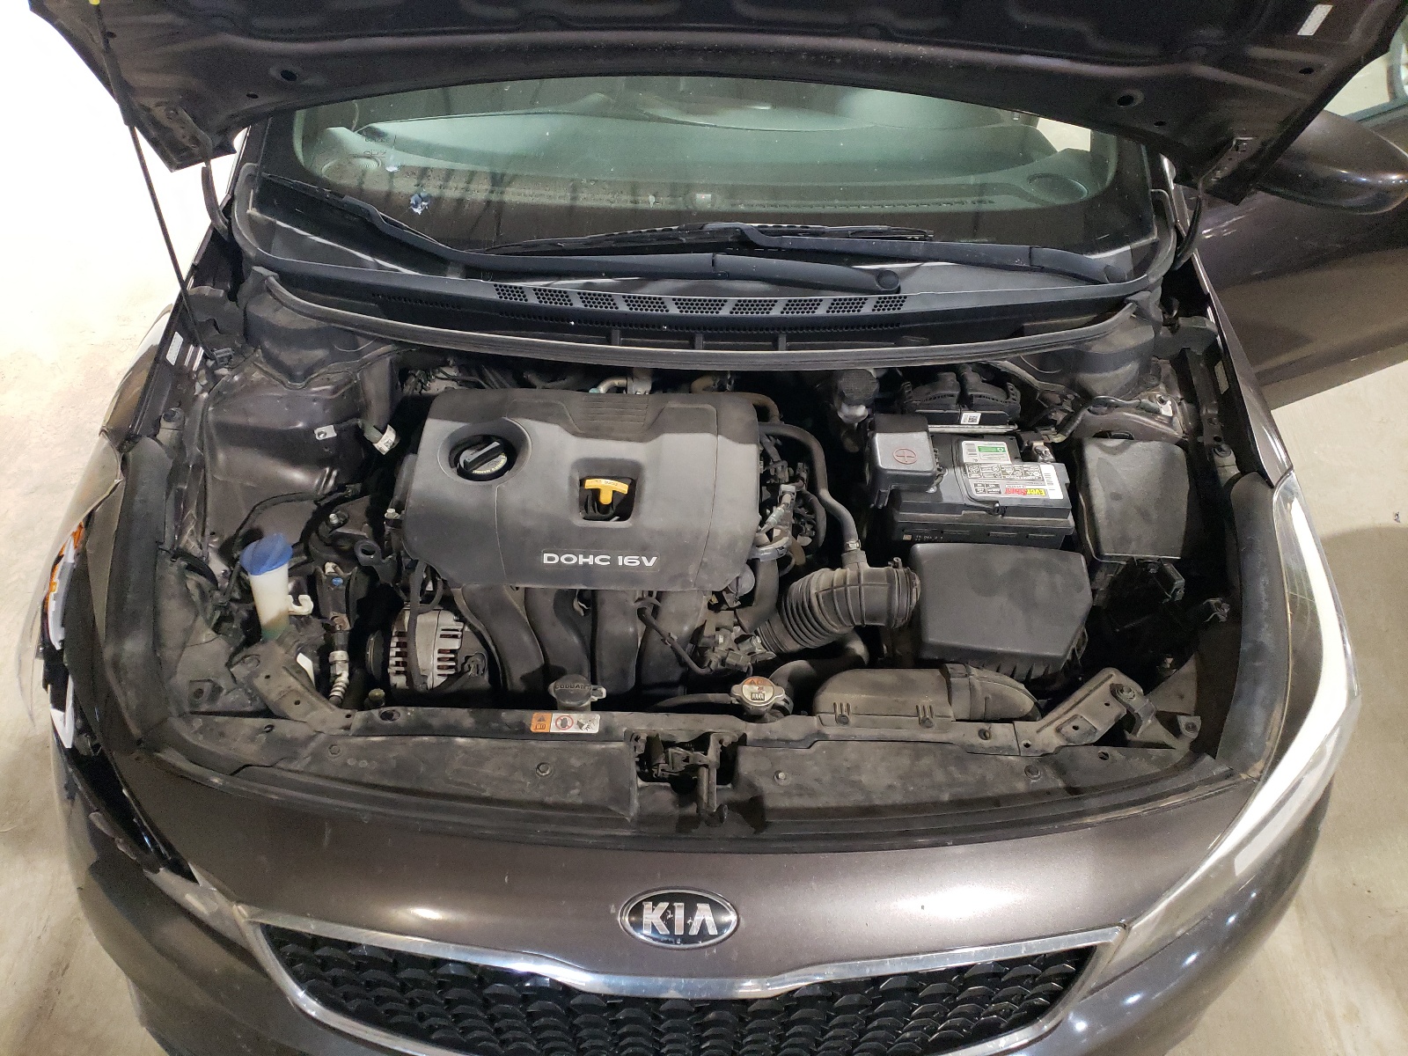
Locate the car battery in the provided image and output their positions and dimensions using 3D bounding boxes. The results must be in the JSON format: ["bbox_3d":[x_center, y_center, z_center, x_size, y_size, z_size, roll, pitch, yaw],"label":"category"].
[{"bbox_3d":[0.395,-0.015,1.574,0.242,0.190,0.175,3,42,3],"label":"car battery"}]

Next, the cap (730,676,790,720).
[{"bbox_3d":[0.064,0.197,1.225,0.064,0.030,0.048,2,42,2],"label":"cap"}]

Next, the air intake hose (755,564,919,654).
[{"bbox_3d":[0.182,0.109,1.420,0.215,0.105,0.118,2,42,2],"label":"air intake hose"}]

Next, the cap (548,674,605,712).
[{"bbox_3d":[-0.147,0.192,1.225,0.064,0.024,0.045,2,42,2],"label":"cap"}]

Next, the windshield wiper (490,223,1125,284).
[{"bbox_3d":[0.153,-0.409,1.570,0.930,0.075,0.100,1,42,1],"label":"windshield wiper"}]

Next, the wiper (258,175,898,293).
[{"bbox_3d":[-0.226,-0.428,1.583,1.030,0.074,0.159,8,43,9],"label":"wiper"}]

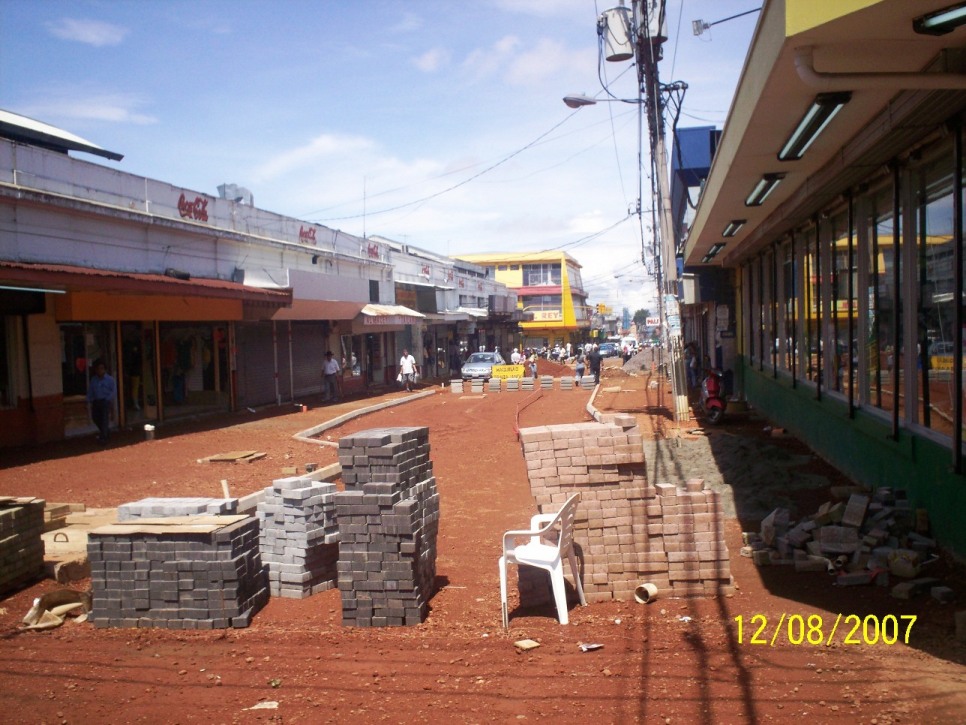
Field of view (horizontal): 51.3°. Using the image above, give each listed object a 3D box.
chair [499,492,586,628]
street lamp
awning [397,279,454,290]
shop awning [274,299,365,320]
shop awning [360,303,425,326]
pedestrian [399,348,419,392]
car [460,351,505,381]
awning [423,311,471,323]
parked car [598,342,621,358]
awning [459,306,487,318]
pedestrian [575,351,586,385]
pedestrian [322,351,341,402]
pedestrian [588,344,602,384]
[{"bbox_3d":[0.410,1.273,6.600,0.540,0.800,0.560,-1,2,10],"label":"chair"},{"bbox_3d":[2.667,-5.936,22.854,1.740,0.320,0.320,-1,2,10],"label":"street lamp"},{"bbox_3d":[-2.801,-3.913,50.868,1.000,0.300,11.000,-1,2,10],"label":"awning"},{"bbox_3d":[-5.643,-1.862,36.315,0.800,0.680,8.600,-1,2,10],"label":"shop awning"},{"bbox_3d":[-3.692,-1.946,41.000,1.200,0.850,6.300,-1,2,10],"label":"shop awning"},{"bbox_3d":[-2.951,0.317,39.800,0.680,1.690,0.450,-1,2,5],"label":"pedestrian"},{"bbox_3d":[0.036,0.218,52.200,1.680,1.410,4.300,-1,2,10],"label":"car"},{"bbox_3d":[-1.987,-2.257,49.300,1.200,0.500,8.800,-1,2,10],"label":"awning"},{"bbox_3d":[13.137,-1.246,104.362,1.750,1.500,4.300,0,2,19],"label":"parked car"},{"bbox_3d":[-0.279,-3.231,64.580,1.250,0.650,7.000,-1,2,10],"label":"awning"},{"bbox_3d":[4.326,0.230,44.500,0.520,1.630,0.480,-1,2,10],"label":"pedestrian"},{"bbox_3d":[-5.009,0.447,32.969,0.580,1.670,0.400,-1,2,13],"label":"pedestrian"},{"bbox_3d":[5.080,0.149,45.300,0.600,1.700,0.420,-1,2,10],"label":"pedestrian"}]

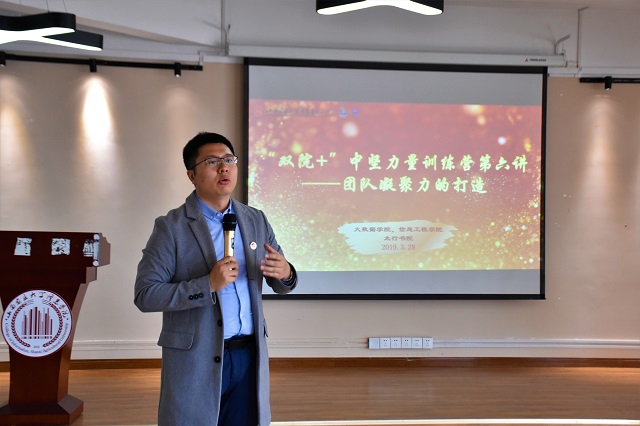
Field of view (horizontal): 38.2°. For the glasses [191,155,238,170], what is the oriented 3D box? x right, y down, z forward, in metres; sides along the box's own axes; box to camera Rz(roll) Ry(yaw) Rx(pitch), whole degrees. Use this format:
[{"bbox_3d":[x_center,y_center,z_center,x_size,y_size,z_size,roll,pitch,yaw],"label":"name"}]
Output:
[{"bbox_3d":[-0.386,-0.165,3.330,0.140,0.045,0.140,-4,-13,-39],"label":"glasses"}]

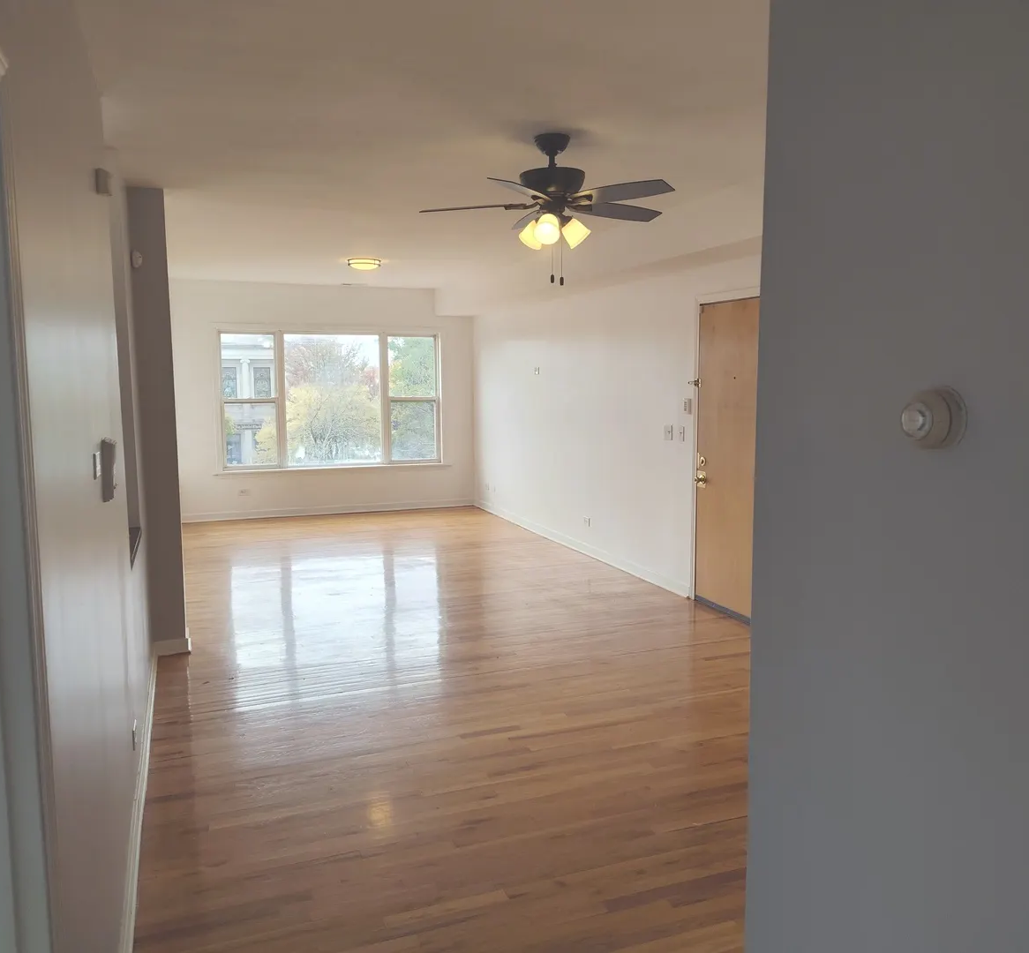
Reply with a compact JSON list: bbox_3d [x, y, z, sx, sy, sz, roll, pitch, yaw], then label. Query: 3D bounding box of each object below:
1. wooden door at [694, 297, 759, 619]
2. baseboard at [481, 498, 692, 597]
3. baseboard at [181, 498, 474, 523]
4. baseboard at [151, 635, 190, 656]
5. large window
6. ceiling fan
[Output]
[{"bbox_3d":[1.515,-0.133,5.773,0.050,2.130,0.860,-3,7,-21],"label":"wooden door"},{"bbox_3d":[0.380,0.603,8.767,0.020,0.100,5.249,-3,7,-21],"label":"baseboard"},{"bbox_3d":[-2.251,0.417,10.549,3.661,0.100,0.020,-3,7,-21],"label":"baseboard"},{"bbox_3d":[-2.054,1.025,5.096,0.190,0.100,0.025,-3,7,-21],"label":"baseboard"},{"bbox_3d":[-2.214,-0.938,10.455,2.705,1.652,0.120,-3,7,-21],"label":"large window"},{"bbox_3d":[0.184,-1.386,4.127,1.300,0.543,1.300,-3,7,-21],"label":"ceiling fan"}]

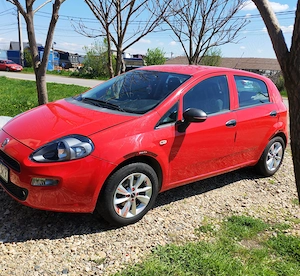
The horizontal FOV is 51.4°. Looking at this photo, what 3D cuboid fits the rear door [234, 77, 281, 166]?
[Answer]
[{"bbox_3d":[1.316,-0.226,3.953,1.000,1.130,0.230,-7,18,-40],"label":"rear door"}]

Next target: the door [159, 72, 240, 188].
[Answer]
[{"bbox_3d":[0.558,-0.113,3.319,1.120,1.170,0.230,-7,18,-40],"label":"door"}]

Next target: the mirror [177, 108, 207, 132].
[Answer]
[{"bbox_3d":[0.396,-0.159,2.950,0.210,0.235,0.210,-7,18,-40],"label":"mirror"}]

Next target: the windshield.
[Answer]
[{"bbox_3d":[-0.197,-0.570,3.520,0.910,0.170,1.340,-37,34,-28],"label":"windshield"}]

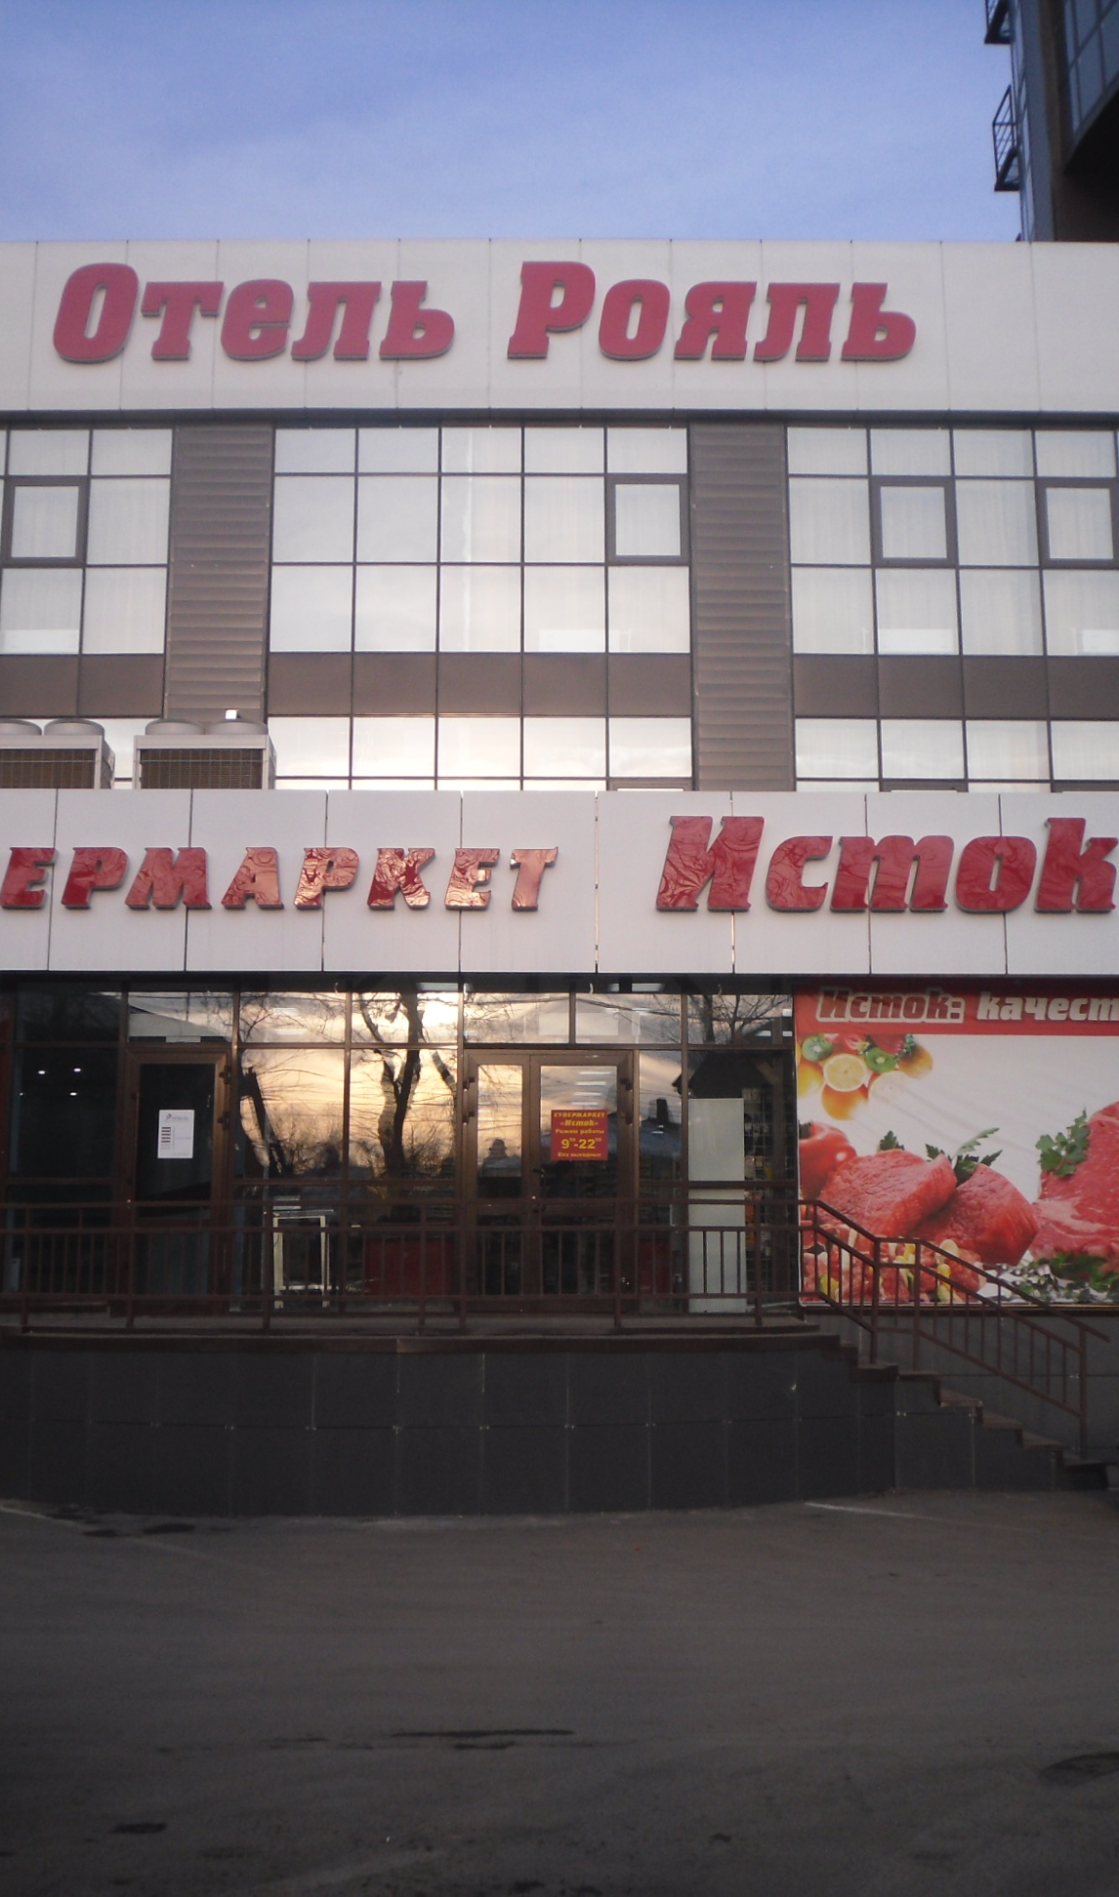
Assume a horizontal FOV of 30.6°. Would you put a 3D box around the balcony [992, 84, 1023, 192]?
[{"bbox_3d":[8.195,-14.514,36.750,0.510,1.350,1.150,0,-10,0],"label":"balcony"}]

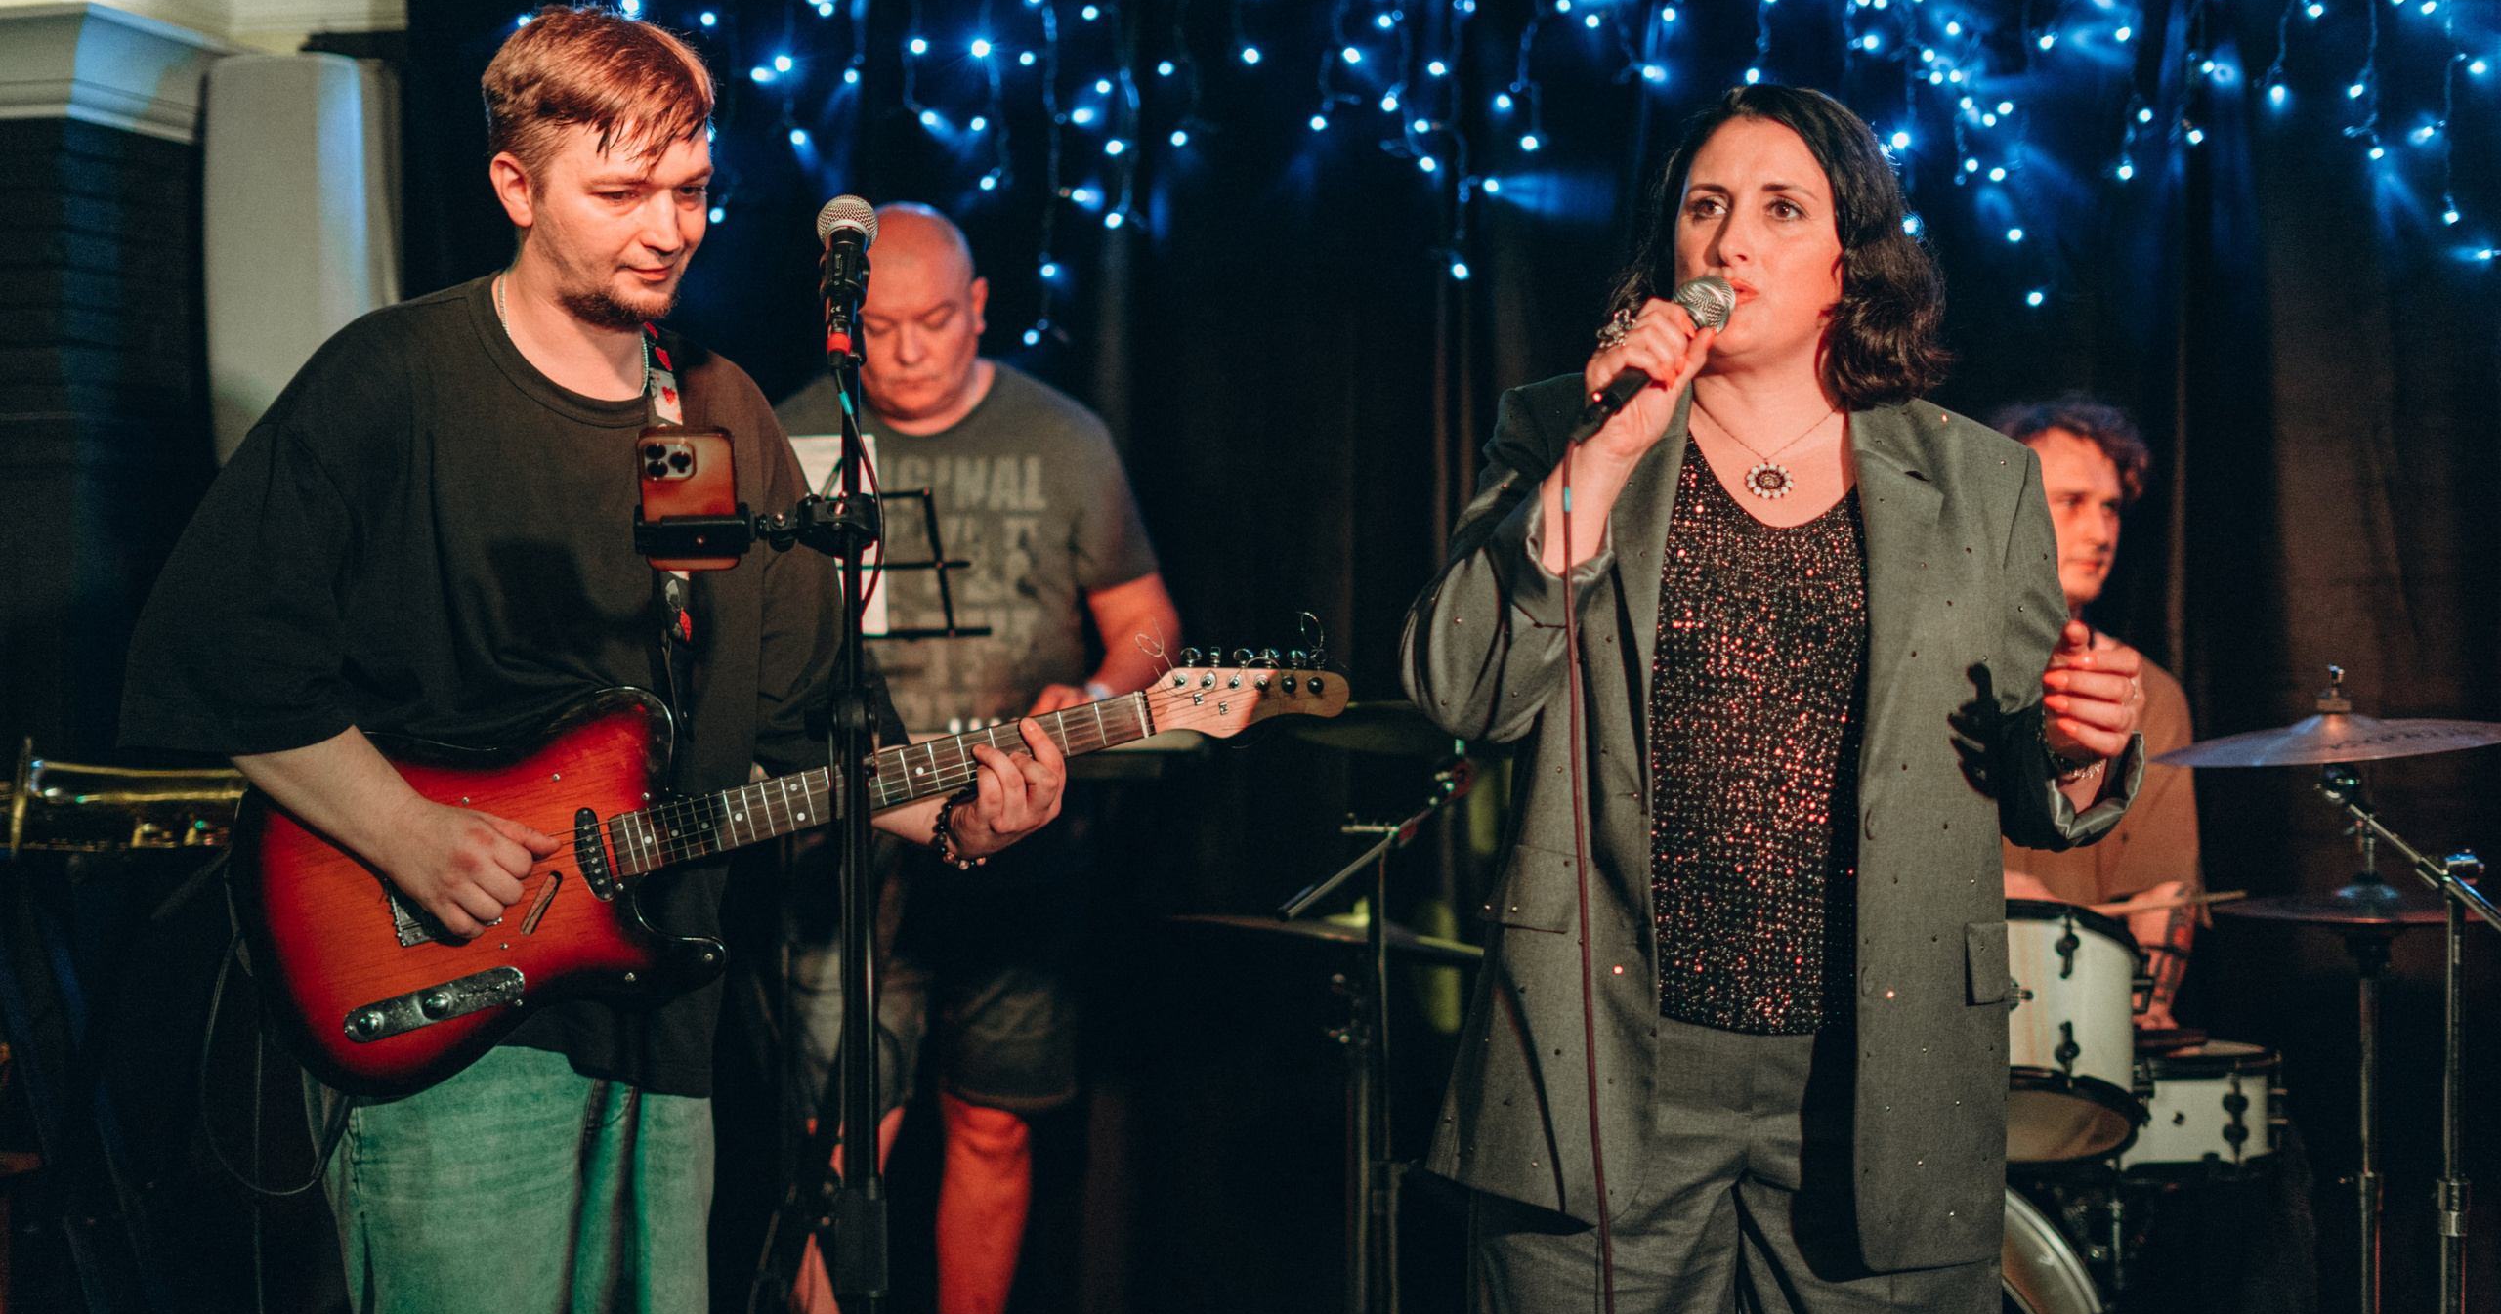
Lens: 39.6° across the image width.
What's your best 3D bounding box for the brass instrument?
[{"bbox_3d":[-1.230,0.155,3.770,0.660,0.150,0.250,-1,3,0],"label":"brass instrument"}]

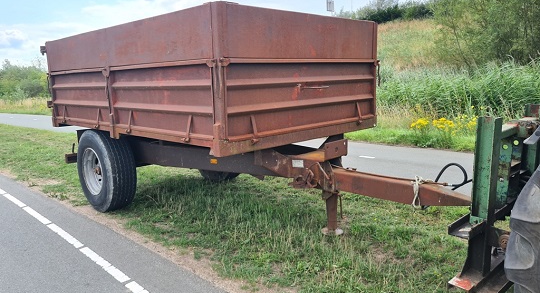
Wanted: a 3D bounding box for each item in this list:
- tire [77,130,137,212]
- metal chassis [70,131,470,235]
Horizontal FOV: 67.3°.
[{"bbox_3d":[-2.234,0.326,5.526,1.081,1.081,0.389,8,14,44],"label":"tire"},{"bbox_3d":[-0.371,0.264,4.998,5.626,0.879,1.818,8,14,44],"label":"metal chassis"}]

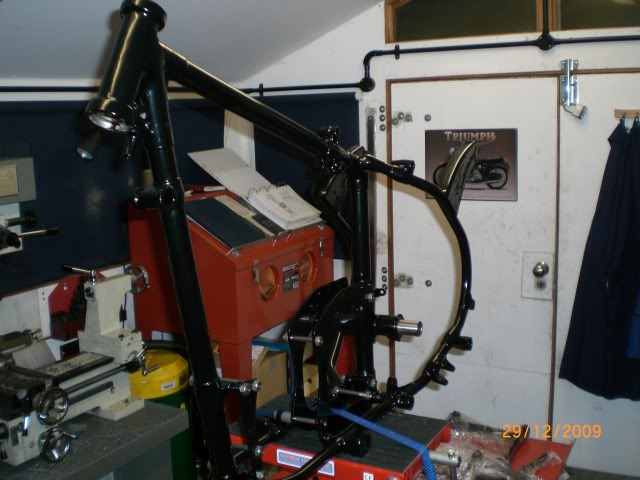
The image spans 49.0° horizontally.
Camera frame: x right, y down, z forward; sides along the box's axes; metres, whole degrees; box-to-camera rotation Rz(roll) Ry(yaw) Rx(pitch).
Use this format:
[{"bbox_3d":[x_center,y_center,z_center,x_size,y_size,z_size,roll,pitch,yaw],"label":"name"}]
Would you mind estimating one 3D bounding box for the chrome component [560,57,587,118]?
[{"bbox_3d":[0.992,-0.588,2.746,0.085,0.222,0.042,4,11,28],"label":"chrome component"}]

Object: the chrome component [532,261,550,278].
[{"bbox_3d":[0.918,0.123,2.911,0.054,0.056,0.066,4,11,28],"label":"chrome component"}]

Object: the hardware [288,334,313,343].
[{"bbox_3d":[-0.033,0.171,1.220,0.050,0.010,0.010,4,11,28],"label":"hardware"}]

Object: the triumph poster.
[{"bbox_3d":[0.649,-0.323,3.006,0.402,0.301,0.010,4,11,28],"label":"triumph poster"}]

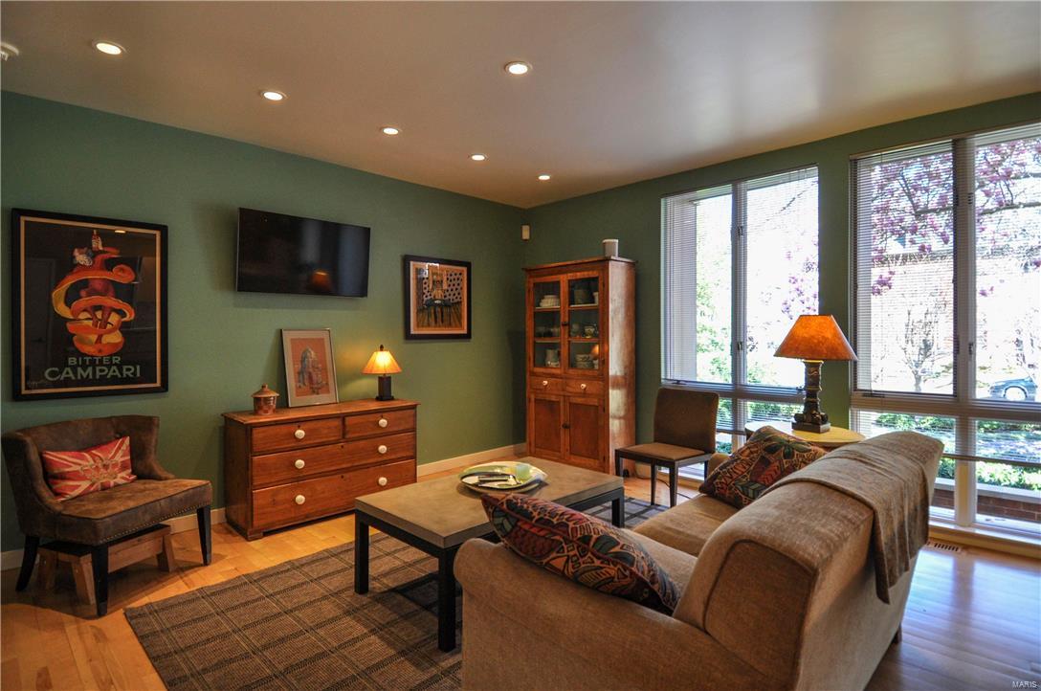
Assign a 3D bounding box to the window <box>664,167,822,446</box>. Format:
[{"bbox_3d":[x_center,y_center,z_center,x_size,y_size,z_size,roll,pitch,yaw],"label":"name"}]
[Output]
[{"bbox_3d":[1.704,-0.097,4.162,0.100,2.375,1.215,-1,1,-45],"label":"window"}]

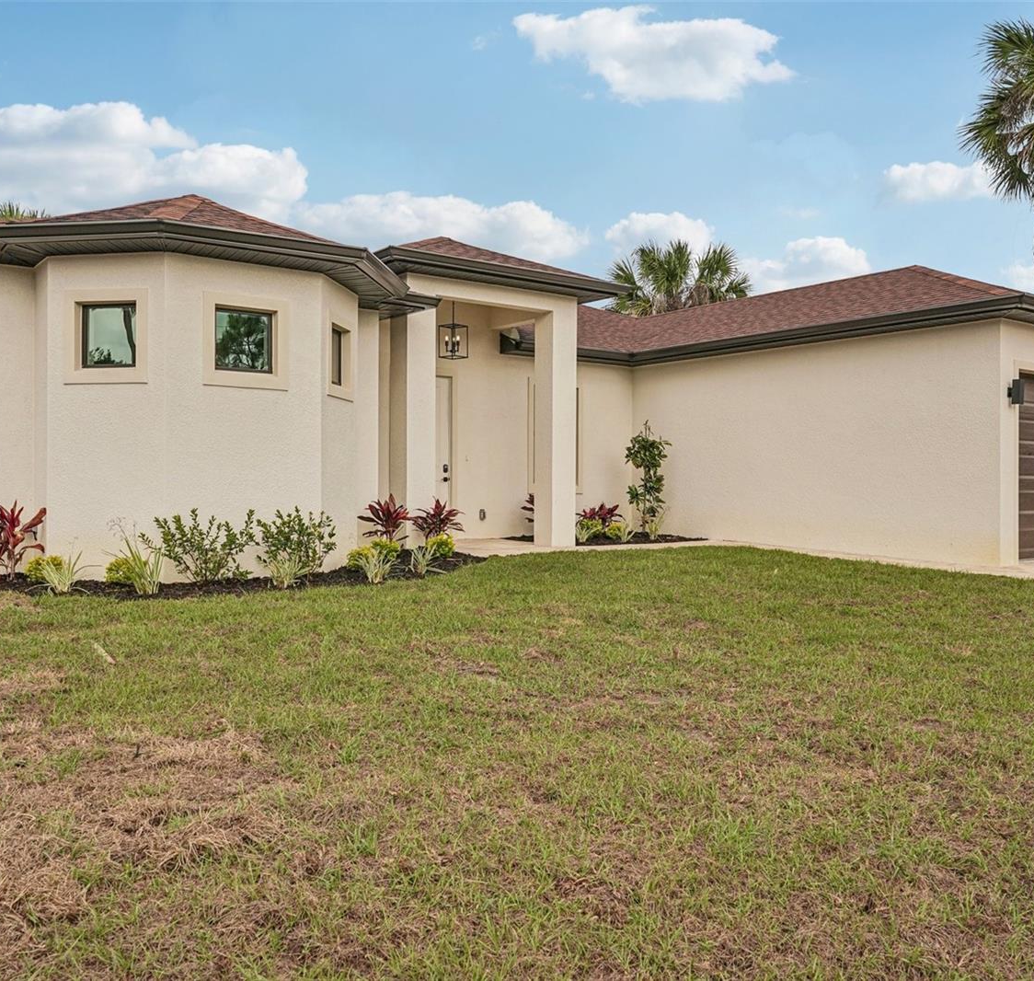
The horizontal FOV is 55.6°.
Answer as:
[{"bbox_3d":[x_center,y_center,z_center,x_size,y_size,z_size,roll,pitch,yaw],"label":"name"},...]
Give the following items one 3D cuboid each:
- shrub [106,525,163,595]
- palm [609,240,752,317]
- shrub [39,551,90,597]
[{"bbox_3d":[-3.172,0.563,8.150,0.468,0.611,0.460,0,0,0],"label":"shrub"},{"bbox_3d":[5.430,-3.758,33.027,4.700,9.342,4.500,0,0,0],"label":"palm"},{"bbox_3d":[-3.788,0.697,8.200,0.452,0.355,0.440,0,0,0],"label":"shrub"}]

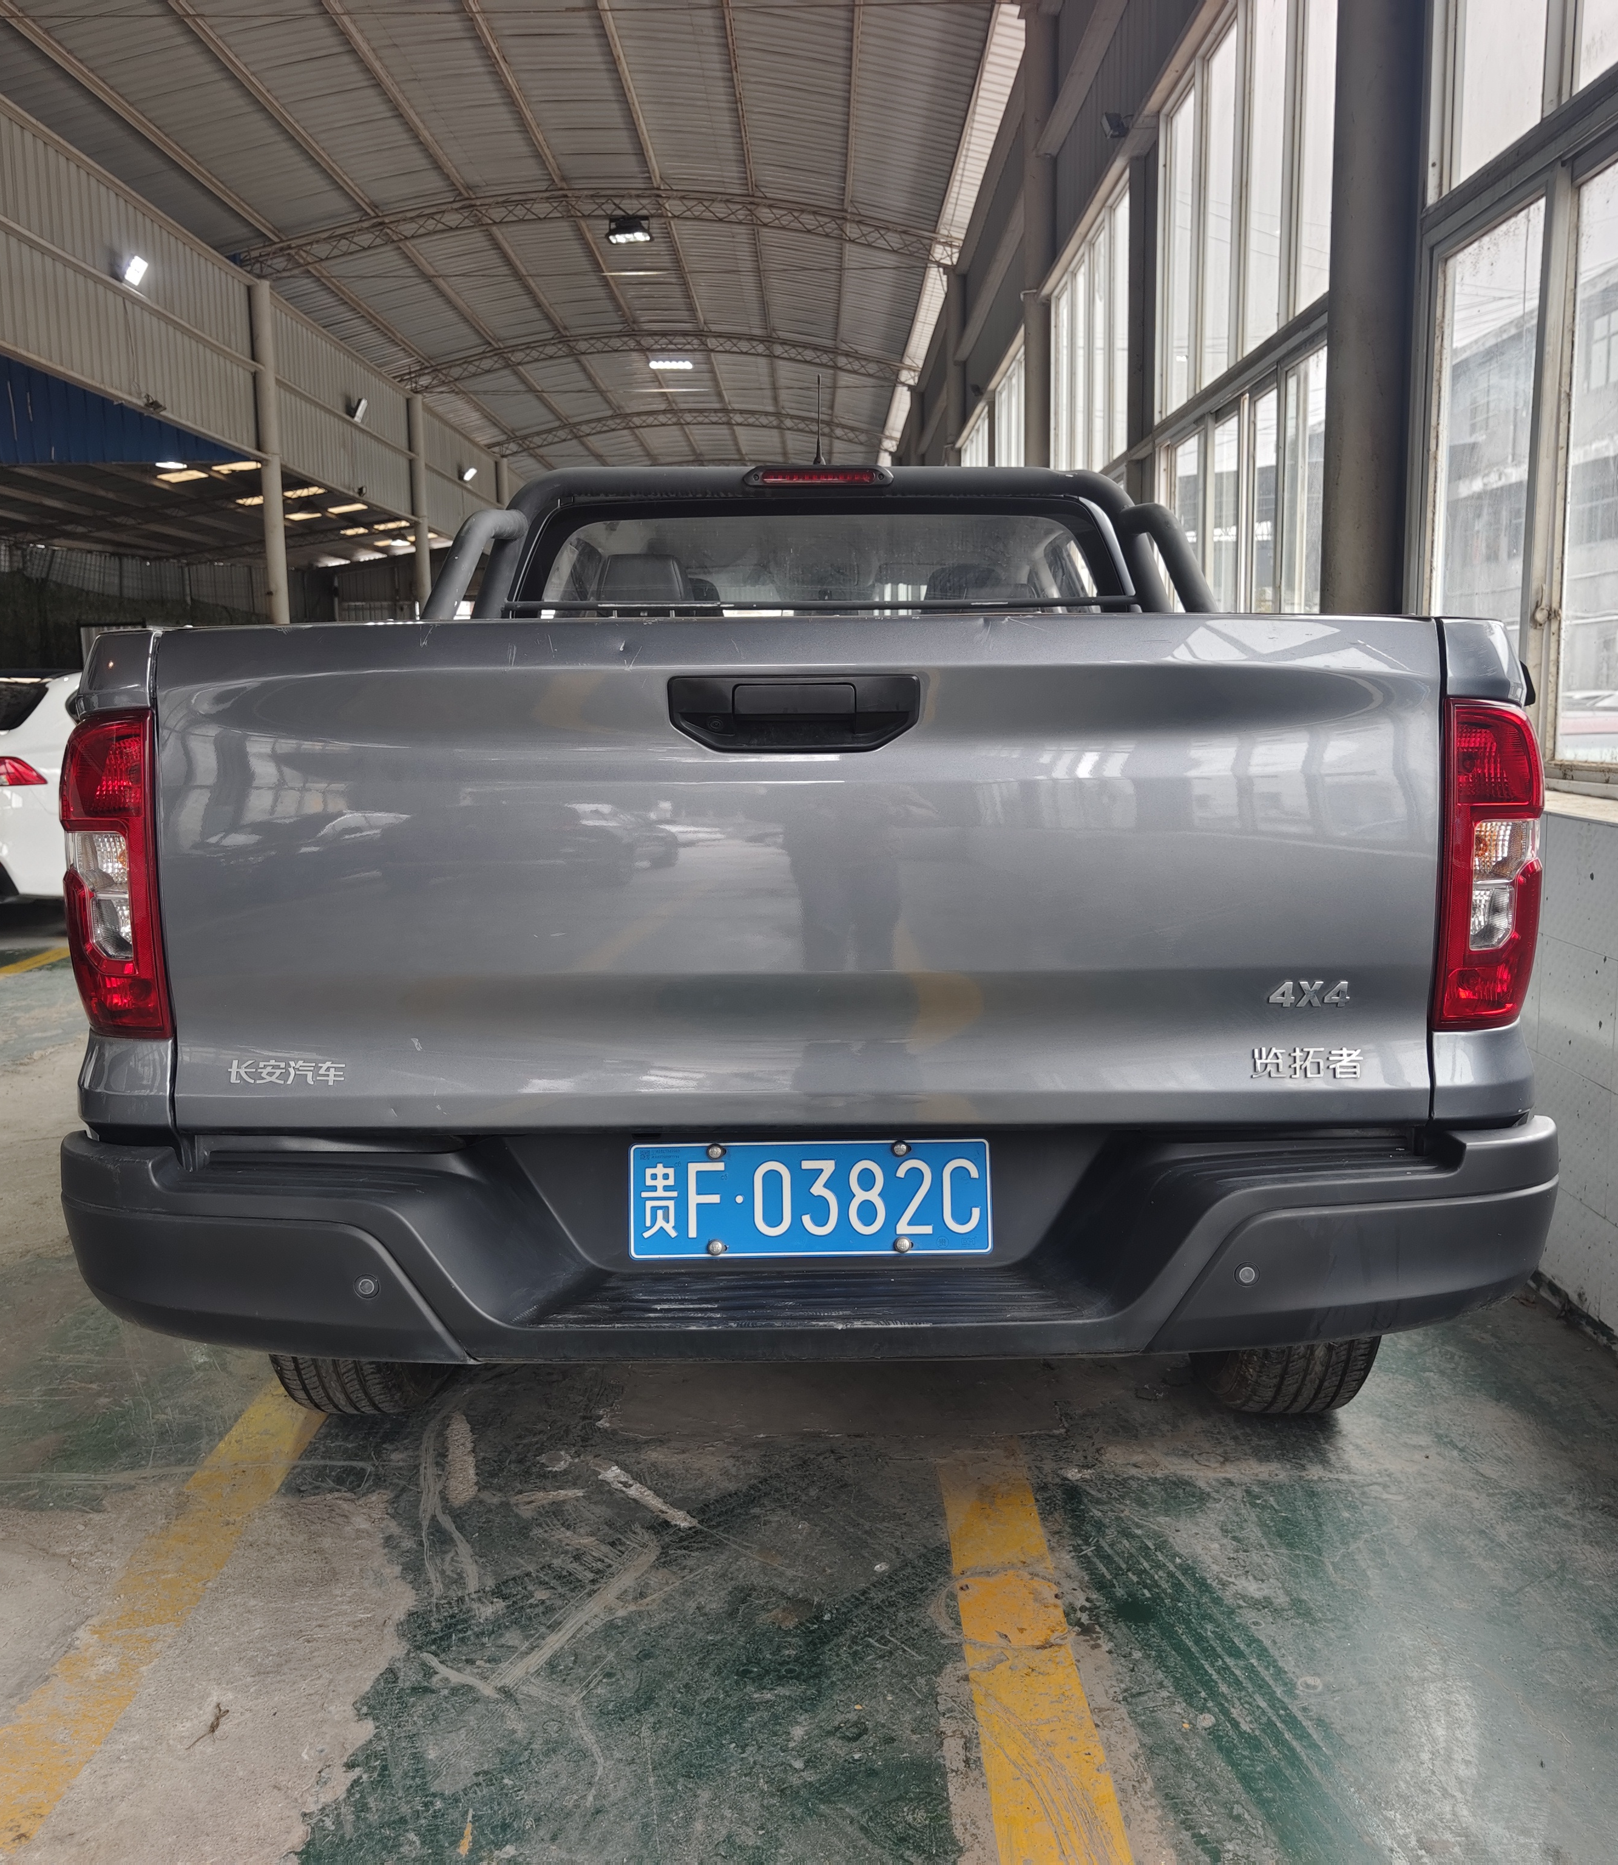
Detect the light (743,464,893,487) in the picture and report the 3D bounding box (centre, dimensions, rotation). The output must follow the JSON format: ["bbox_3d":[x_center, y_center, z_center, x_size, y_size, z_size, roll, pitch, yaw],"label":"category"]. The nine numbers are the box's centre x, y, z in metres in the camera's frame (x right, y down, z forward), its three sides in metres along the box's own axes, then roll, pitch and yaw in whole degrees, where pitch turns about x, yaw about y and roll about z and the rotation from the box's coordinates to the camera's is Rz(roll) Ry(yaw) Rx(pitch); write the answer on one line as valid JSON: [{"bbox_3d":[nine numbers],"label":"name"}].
[{"bbox_3d":[0.019,-0.886,3.215,0.290,0.041,0.040,-1,8,2],"label":"light"}]

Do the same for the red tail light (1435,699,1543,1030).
[{"bbox_3d":[0.825,-0.086,2.037,0.154,0.397,0.170,-1,8,2],"label":"red tail light"}]

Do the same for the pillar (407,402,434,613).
[{"bbox_3d":[-6.355,-5.694,27.328,0.225,6.060,0.225,-1,8,0],"label":"pillar"}]

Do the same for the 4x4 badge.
[{"bbox_3d":[0.600,0.073,1.977,0.099,0.034,0.008,-1,8,2],"label":"4x4 badge"}]

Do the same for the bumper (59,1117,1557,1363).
[{"bbox_3d":[-0.003,0.357,2.044,1.880,0.220,0.400,-1,8,2],"label":"bumper"}]

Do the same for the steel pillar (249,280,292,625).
[{"bbox_3d":[-6.378,-4.585,19.809,0.225,6.060,0.225,-1,8,0],"label":"steel pillar"}]

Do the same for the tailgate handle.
[{"bbox_3d":[-0.017,-0.258,1.948,0.293,0.091,0.050,-1,8,2],"label":"tailgate handle"}]

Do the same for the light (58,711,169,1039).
[{"bbox_3d":[-0.843,-0.075,2.044,0.154,0.394,0.170,-1,8,2],"label":"light"}]

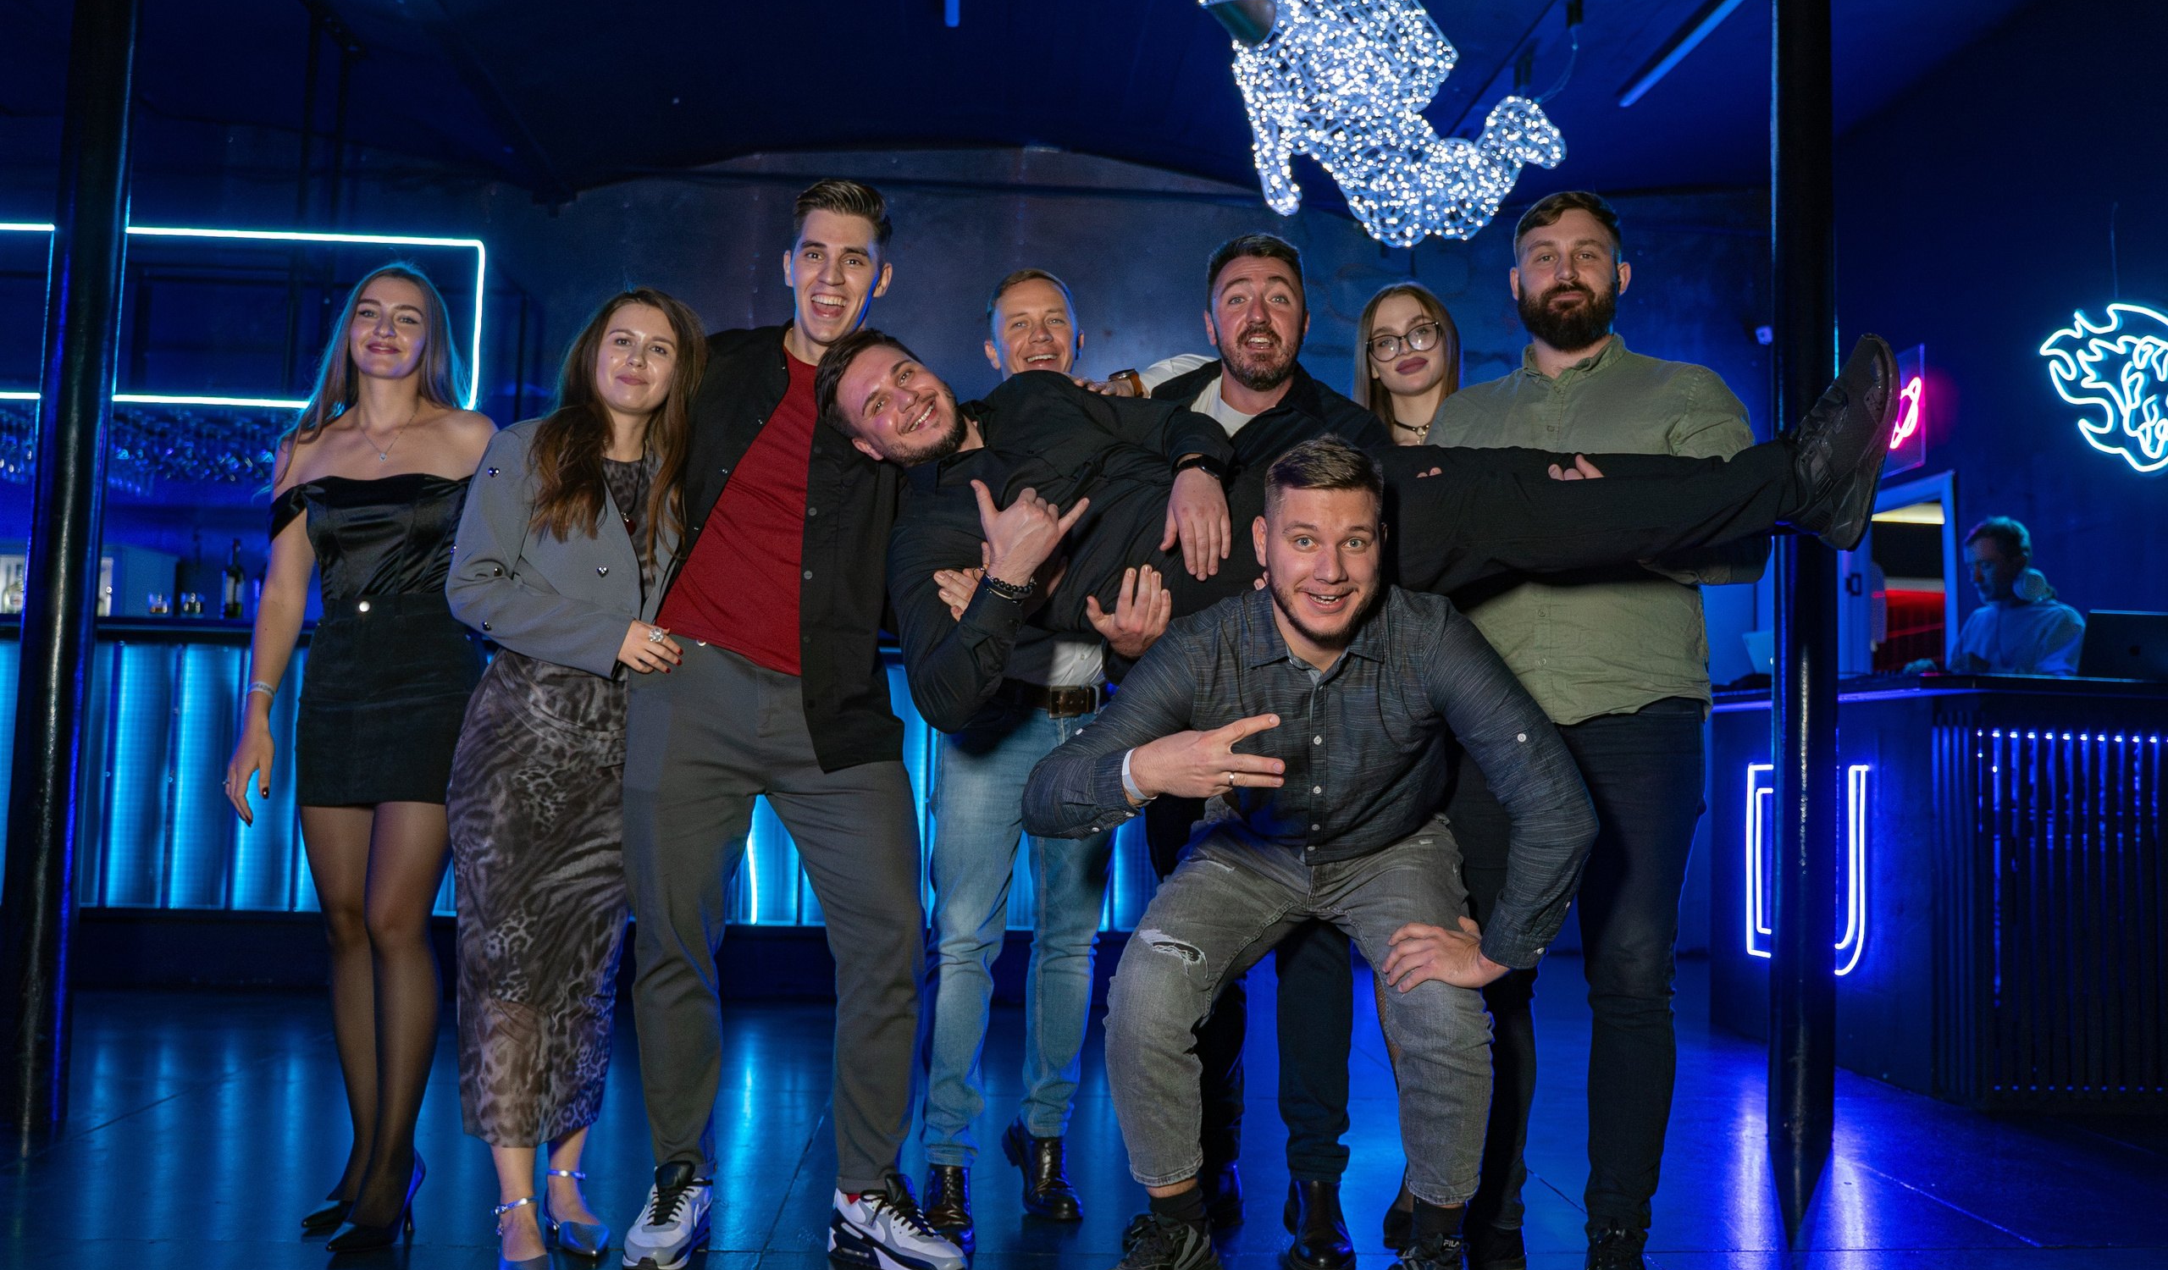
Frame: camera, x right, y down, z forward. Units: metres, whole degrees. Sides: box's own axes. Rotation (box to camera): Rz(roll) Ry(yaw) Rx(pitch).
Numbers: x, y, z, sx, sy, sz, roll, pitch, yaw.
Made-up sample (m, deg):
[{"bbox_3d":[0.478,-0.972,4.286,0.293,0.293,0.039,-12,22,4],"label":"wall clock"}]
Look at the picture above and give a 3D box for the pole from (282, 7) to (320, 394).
[{"bbox_3d":[-2.925,-1.632,6.768,0.032,1.471,0.032,2,-4,-3],"label":"pole"}]

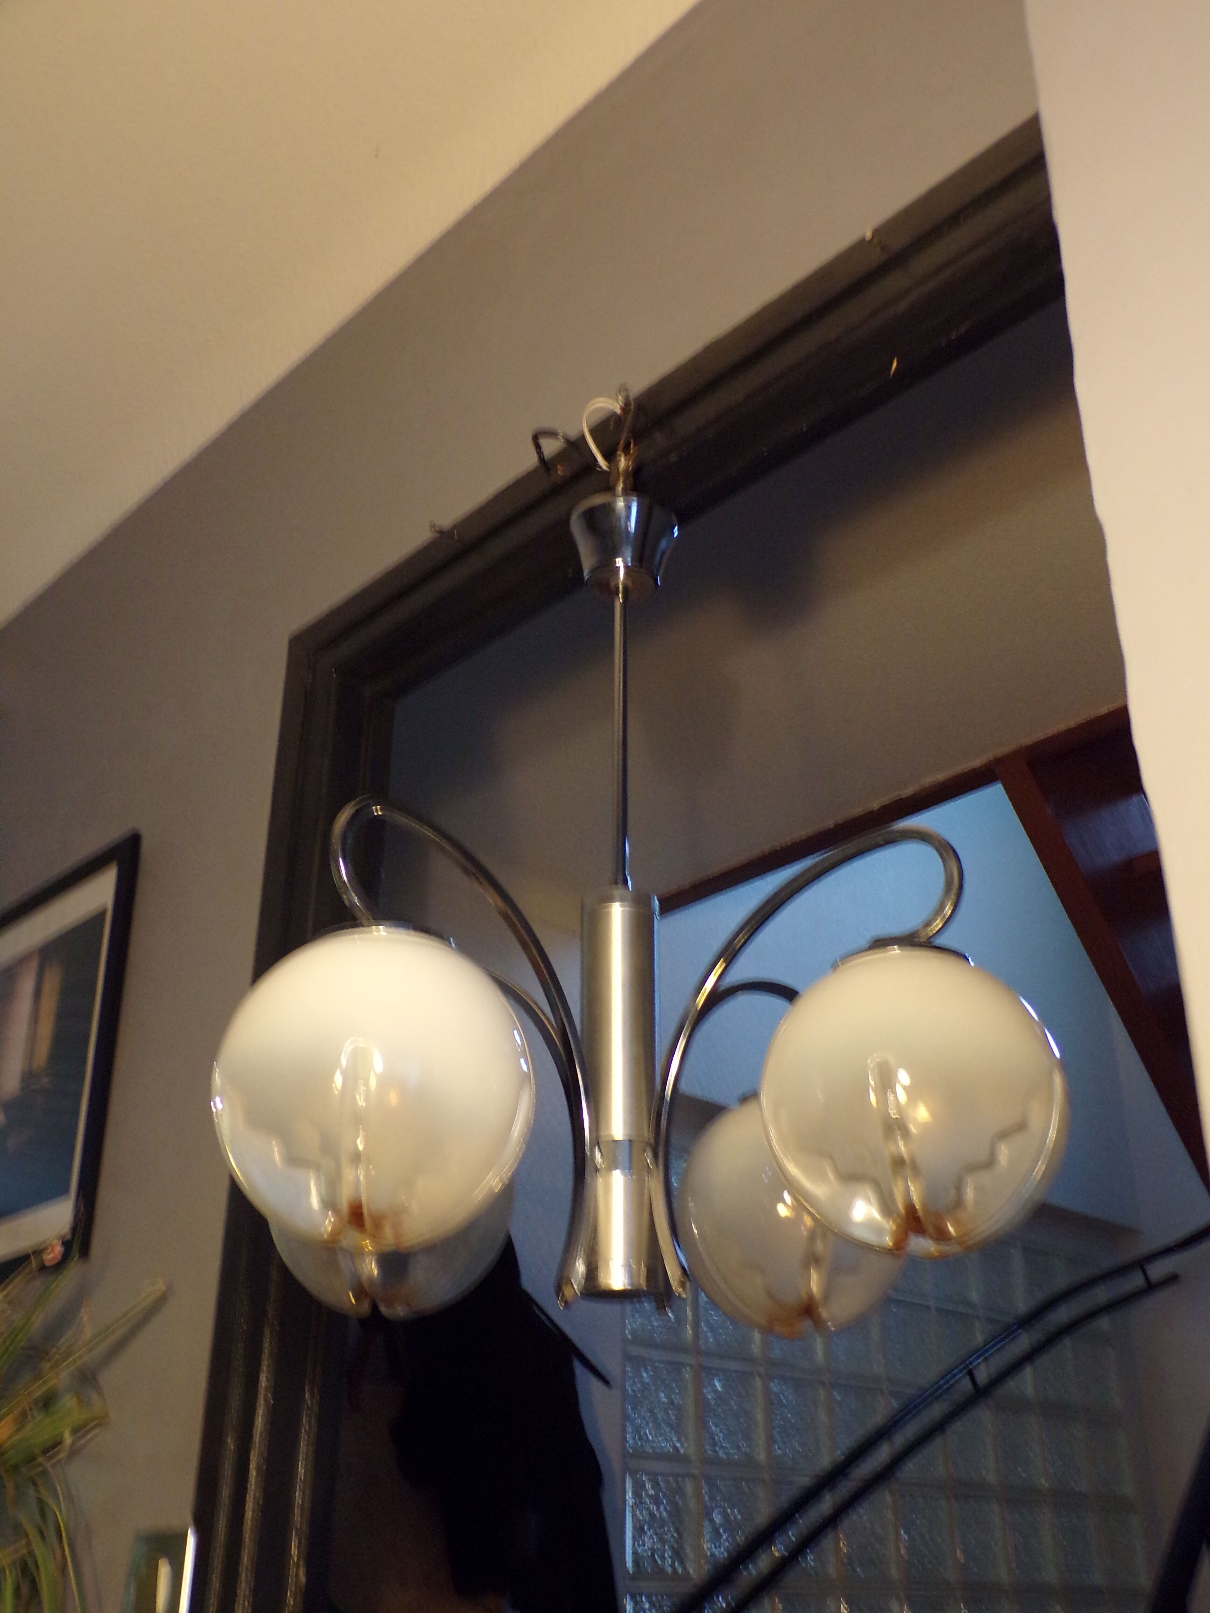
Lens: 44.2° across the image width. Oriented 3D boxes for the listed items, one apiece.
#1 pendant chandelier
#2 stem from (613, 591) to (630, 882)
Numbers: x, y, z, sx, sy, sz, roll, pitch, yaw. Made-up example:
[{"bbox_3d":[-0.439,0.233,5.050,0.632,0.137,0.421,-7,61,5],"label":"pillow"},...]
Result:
[{"bbox_3d":[0.011,-0.019,1.057,0.458,0.709,0.458,3,-27,-5],"label":"pendant chandelier"},{"bbox_3d":[0.011,-0.055,1.075,0.010,0.252,0.010,3,-27,-5],"label":"stem"}]

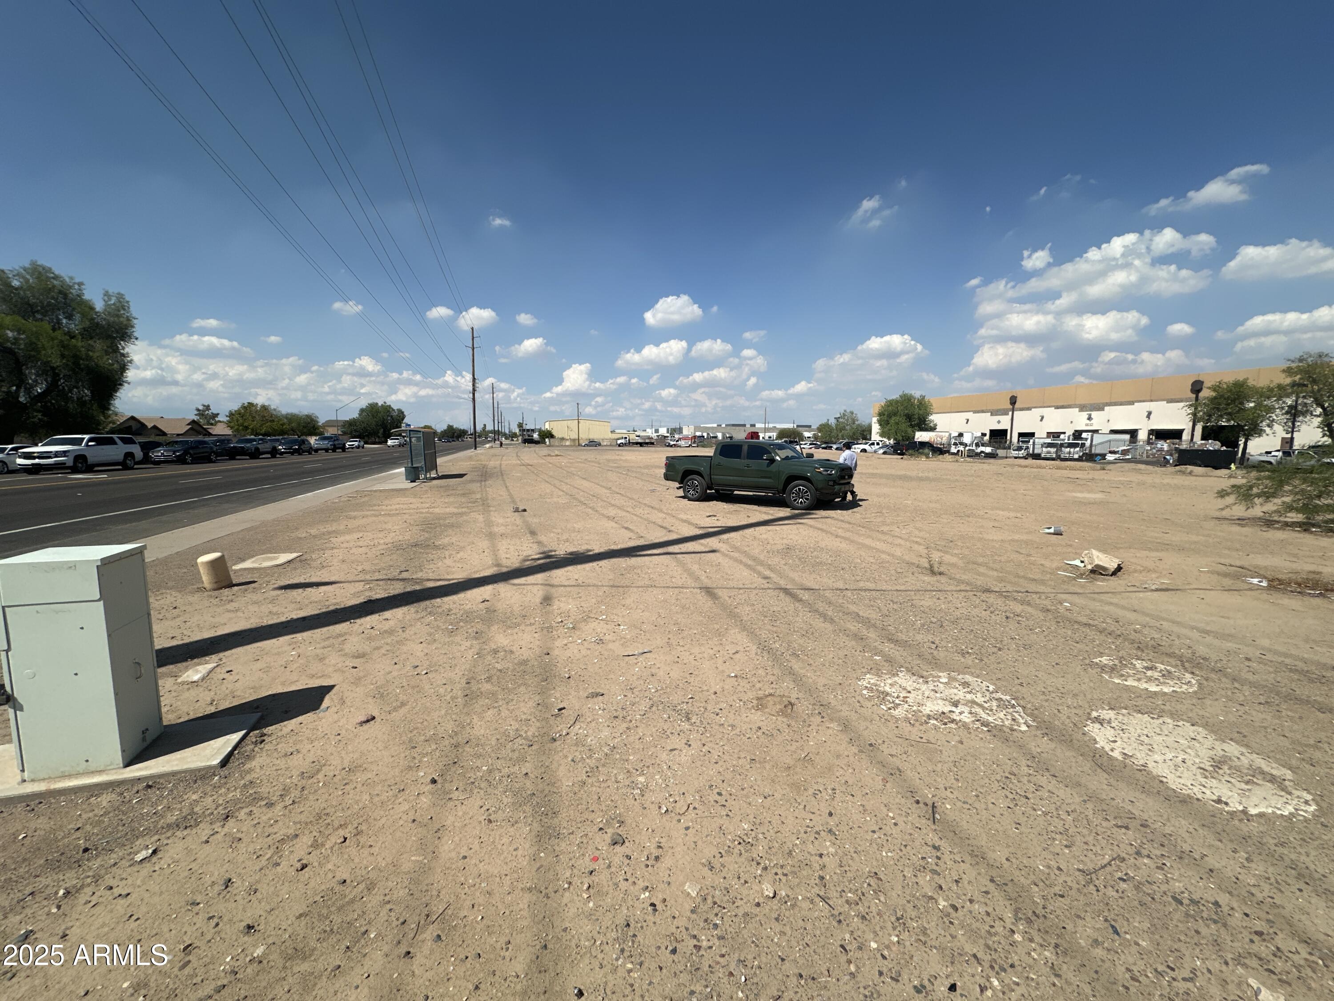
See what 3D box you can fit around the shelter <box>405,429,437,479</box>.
[{"bbox_3d":[-11.717,-2.185,25.078,1.350,2.208,3.300,-2,7,-16],"label":"shelter"}]

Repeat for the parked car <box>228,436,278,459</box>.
[{"bbox_3d":[-38.208,-4.888,50.000,1.920,1.820,5.450,-2,7,-15],"label":"parked car"}]

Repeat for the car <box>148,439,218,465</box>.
[{"bbox_3d":[-35.331,-3.580,39.600,1.910,1.670,4.720,-2,7,-15],"label":"car"}]

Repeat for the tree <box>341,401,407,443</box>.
[{"bbox_3d":[-70.578,-18.676,130.580,13.600,10.423,13.600,-3,7,-28],"label":"tree"}]

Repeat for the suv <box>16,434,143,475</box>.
[{"bbox_3d":[-30.215,-2.437,28.102,2.050,1.890,5.690,-1,7,-14],"label":"suv"}]

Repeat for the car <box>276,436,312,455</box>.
[{"bbox_3d":[-38.379,-5.542,55.500,1.840,1.650,4.600,-2,7,-16],"label":"car"}]

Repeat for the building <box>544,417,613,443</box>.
[{"bbox_3d":[-28.142,-20.994,167.514,18.000,7.200,22.000,-2,7,-16],"label":"building"}]

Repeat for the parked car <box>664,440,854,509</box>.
[{"bbox_3d":[2.489,-0.854,15.279,5.390,1.790,1.920,5,8,36],"label":"parked car"}]

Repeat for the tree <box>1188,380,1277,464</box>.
[{"bbox_3d":[50.500,-6.855,47.562,5.700,7.641,5.900,-6,9,-43],"label":"tree"}]

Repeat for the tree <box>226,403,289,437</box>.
[{"bbox_3d":[-54.736,-9.897,72.364,6.600,6.532,6.600,-5,8,-37],"label":"tree"}]

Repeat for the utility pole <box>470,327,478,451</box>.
[{"bbox_3d":[-28.321,-16.224,78.983,0.450,17.730,0.450,-2,7,-15],"label":"utility pole"}]

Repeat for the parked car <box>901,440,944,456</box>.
[{"bbox_3d":[32.789,-6.653,70.000,5.600,1.880,2.000,-1,7,-14],"label":"parked car"}]

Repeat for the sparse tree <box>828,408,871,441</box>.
[{"bbox_3d":[43.286,-17.159,127.489,9.800,8.910,9.000,2,7,19],"label":"sparse tree"}]

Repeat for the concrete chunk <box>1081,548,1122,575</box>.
[{"bbox_3d":[6.002,0.833,7.456,0.470,0.270,0.310,4,7,30],"label":"concrete chunk"}]

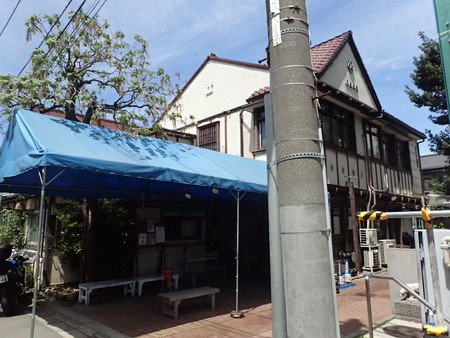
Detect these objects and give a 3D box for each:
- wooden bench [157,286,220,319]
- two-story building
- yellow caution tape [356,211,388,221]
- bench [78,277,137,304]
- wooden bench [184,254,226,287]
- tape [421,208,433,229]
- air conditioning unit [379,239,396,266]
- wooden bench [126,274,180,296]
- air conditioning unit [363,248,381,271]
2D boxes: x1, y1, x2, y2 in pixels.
[{"bbox_3d":[-0.664,2.493,6.047,1.154,0.381,0.412,8,-13,-43],"label":"wooden bench"},{"bbox_3d":[3.464,-0.054,15.192,10.455,8.343,7.879,8,-13,-43],"label":"two-story building"},{"bbox_3d":[1.829,0.577,4.033,0.100,0.105,0.350,8,-13,-43],"label":"yellow caution tape"},{"bbox_3d":[-2.611,2.716,7.257,1.154,0.376,0.422,8,-13,-43],"label":"bench"},{"bbox_3d":[-0.517,2.848,9.304,1.277,0.752,0.505,8,-13,-43],"label":"wooden bench"},{"bbox_3d":[2.231,0.548,3.600,0.100,0.210,0.100,8,-13,-43],"label":"tape"},{"bbox_3d":[6.099,3.191,12.378,0.875,0.845,0.330,8,-13,-43],"label":"air conditioning unit"},{"bbox_3d":[-1.730,2.840,8.047,1.164,0.376,0.422,8,-13,-43],"label":"wooden bench"},{"bbox_3d":[5.091,3.126,11.342,0.772,0.567,0.309,8,-13,-43],"label":"air conditioning unit"}]

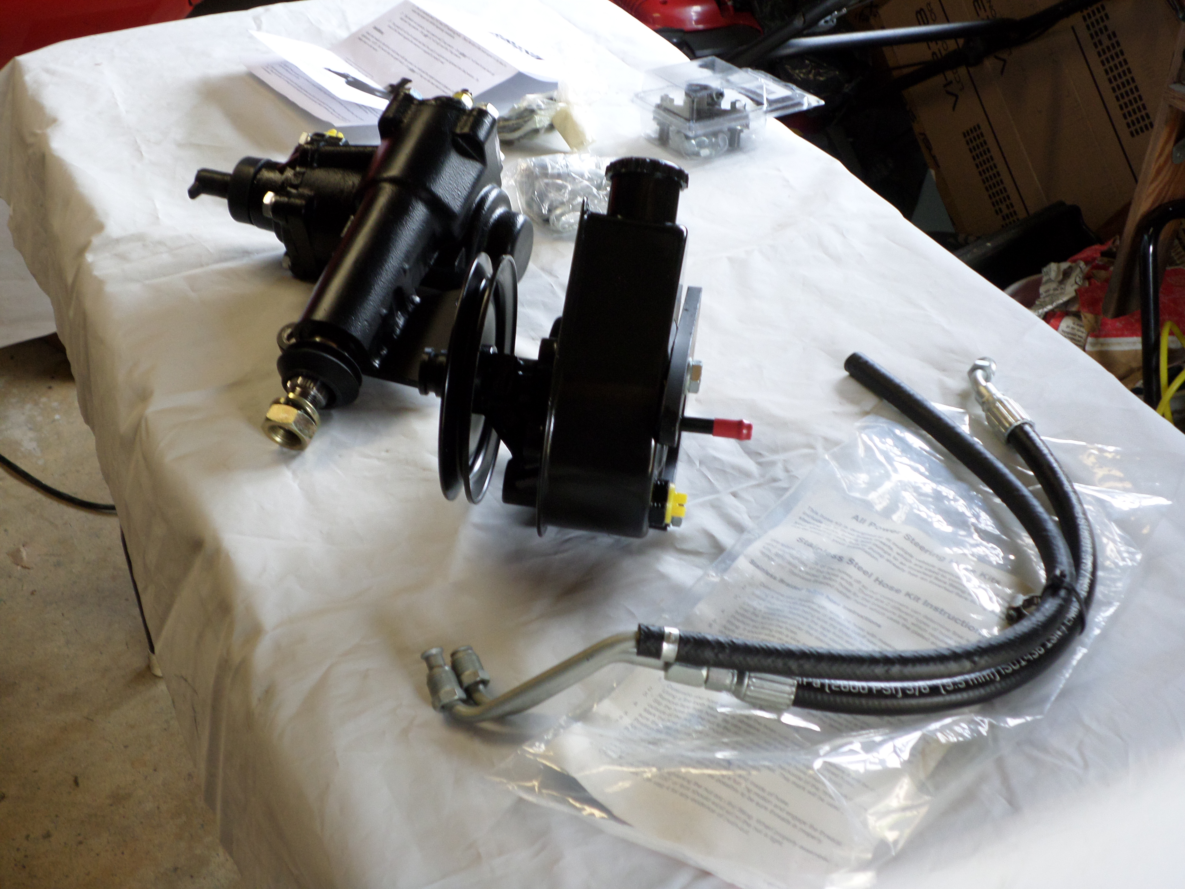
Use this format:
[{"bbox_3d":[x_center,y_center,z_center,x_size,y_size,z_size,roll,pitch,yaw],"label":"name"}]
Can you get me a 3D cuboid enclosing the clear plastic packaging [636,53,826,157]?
[{"bbox_3d":[0.145,-0.366,1.543,0.160,0.071,0.108,-16,37,-19],"label":"clear plastic packaging"}]

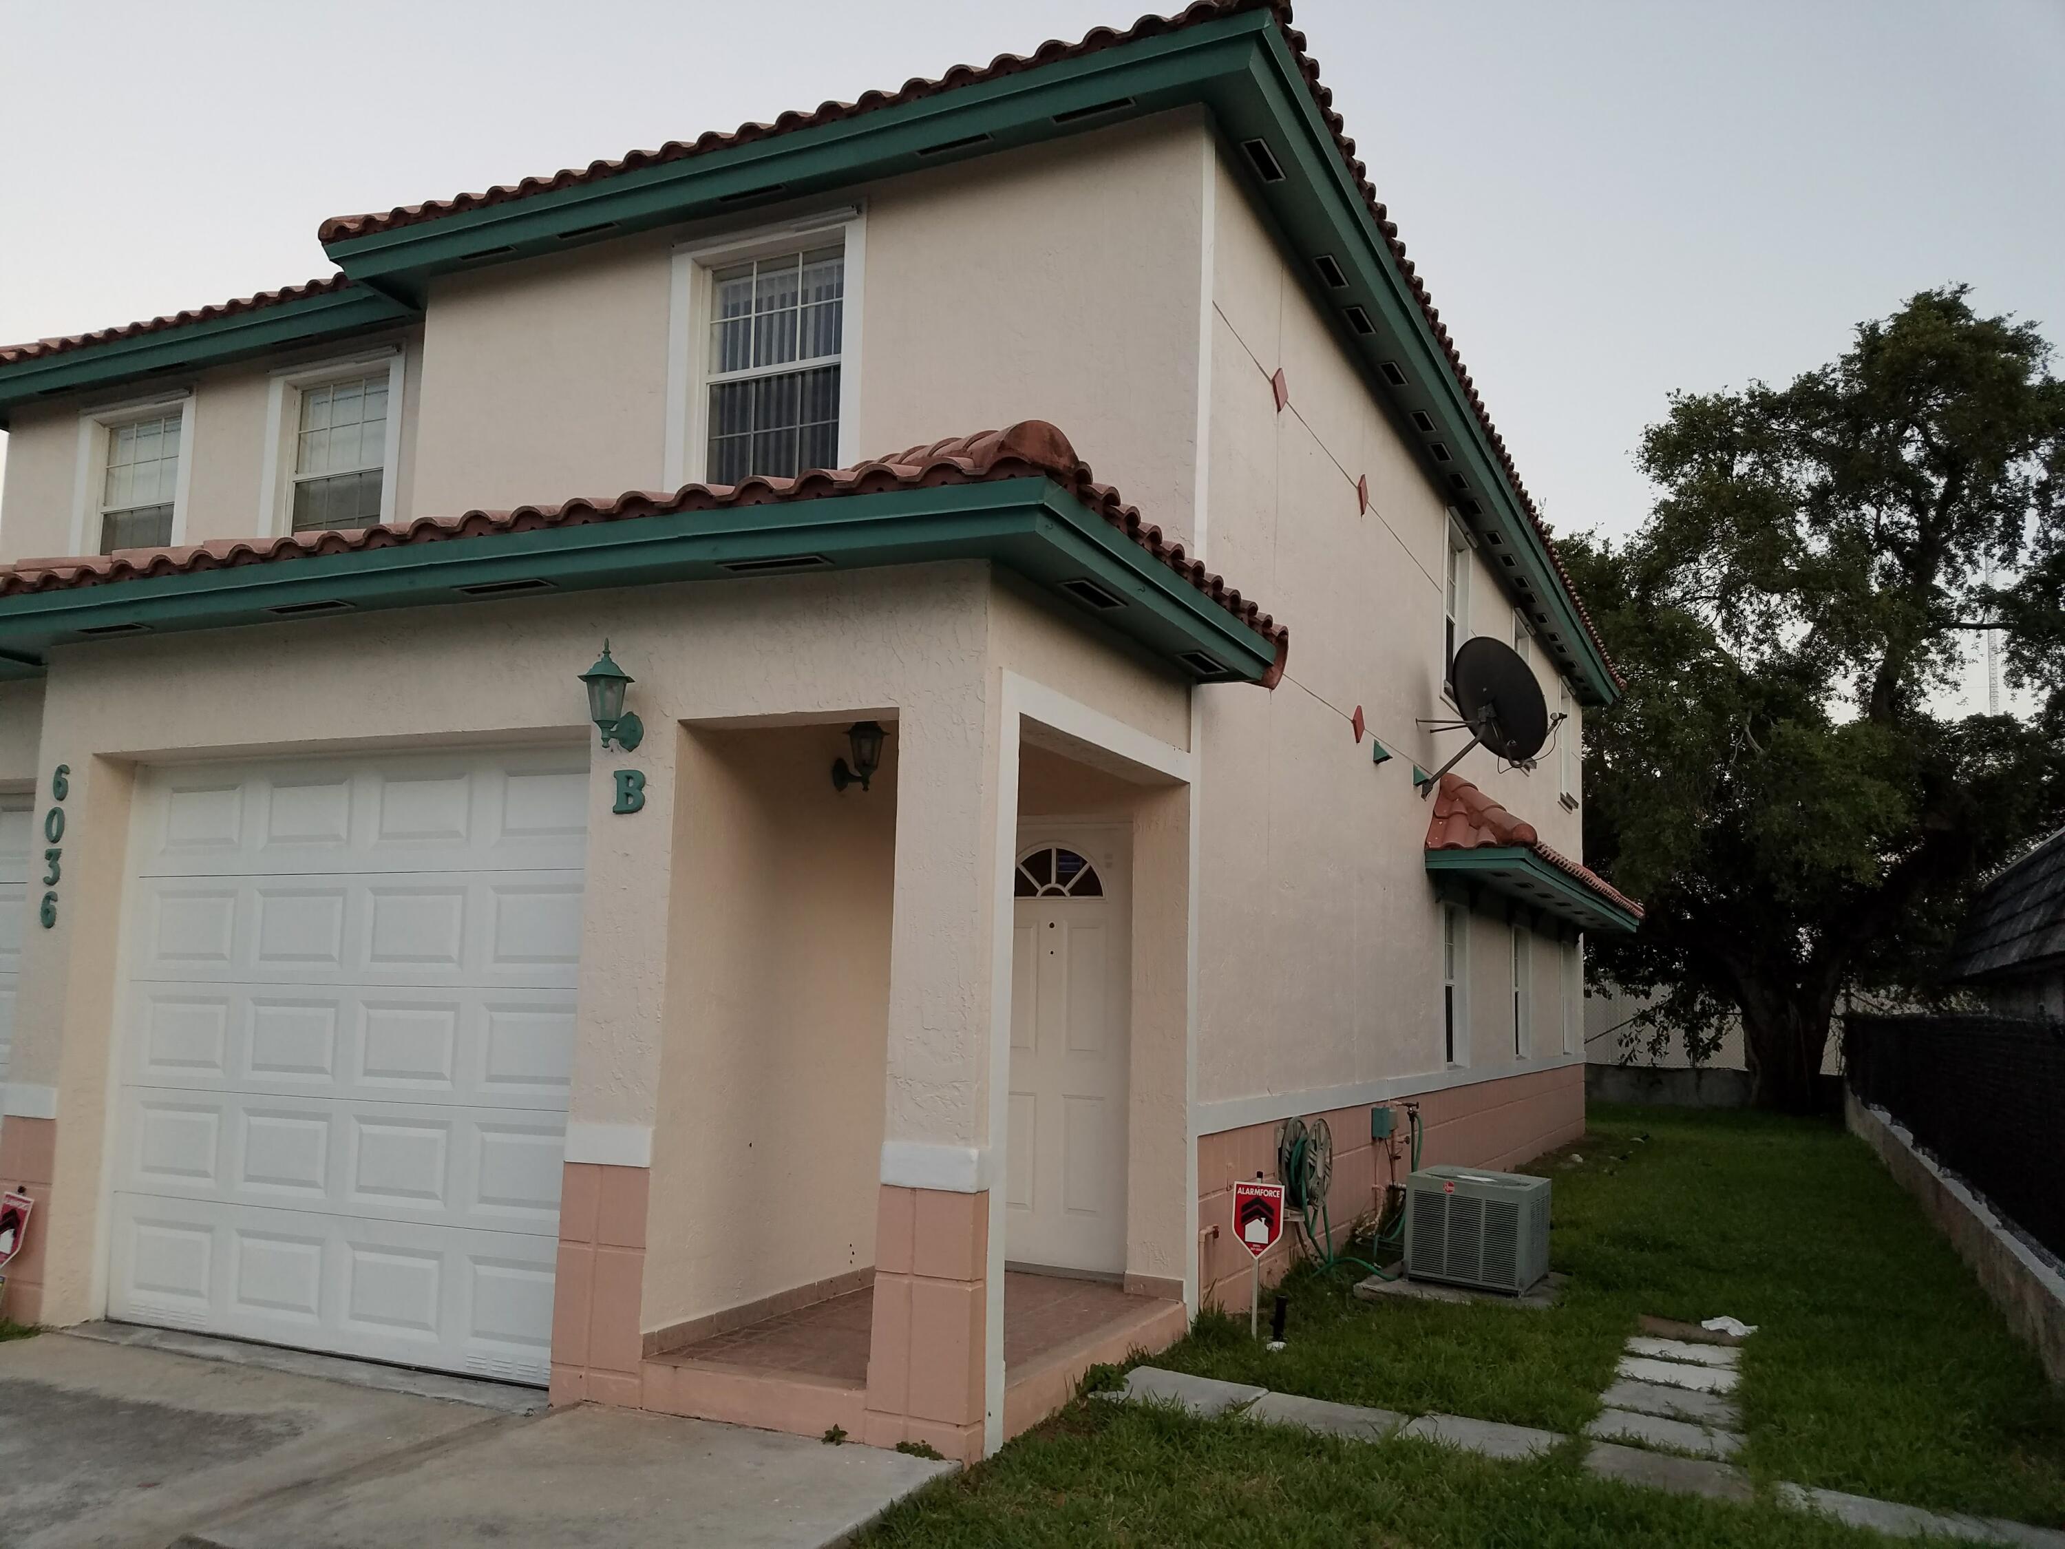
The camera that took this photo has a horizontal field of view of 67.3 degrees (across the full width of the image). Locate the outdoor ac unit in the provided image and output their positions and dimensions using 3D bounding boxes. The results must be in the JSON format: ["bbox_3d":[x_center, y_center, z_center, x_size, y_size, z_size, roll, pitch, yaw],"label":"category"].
[{"bbox_3d":[2.406,2.429,8.317,0.610,0.540,0.670,-3,-10,29],"label":"outdoor ac unit"}]

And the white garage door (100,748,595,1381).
[{"bbox_3d":[-2.778,1.113,6.303,2.760,2.440,0.070,-3,-10,25],"label":"white garage door"}]

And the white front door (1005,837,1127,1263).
[{"bbox_3d":[0.091,1.286,7.317,0.920,2.020,0.060,-3,-10,25],"label":"white front door"}]

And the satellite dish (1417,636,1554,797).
[{"bbox_3d":[3.401,-0.395,11.696,0.950,1.150,1.050,4,-9,-19],"label":"satellite dish"}]

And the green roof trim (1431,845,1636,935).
[{"bbox_3d":[5.030,1.220,14.828,0.671,0.171,8.837,-3,-9,26],"label":"green roof trim"}]

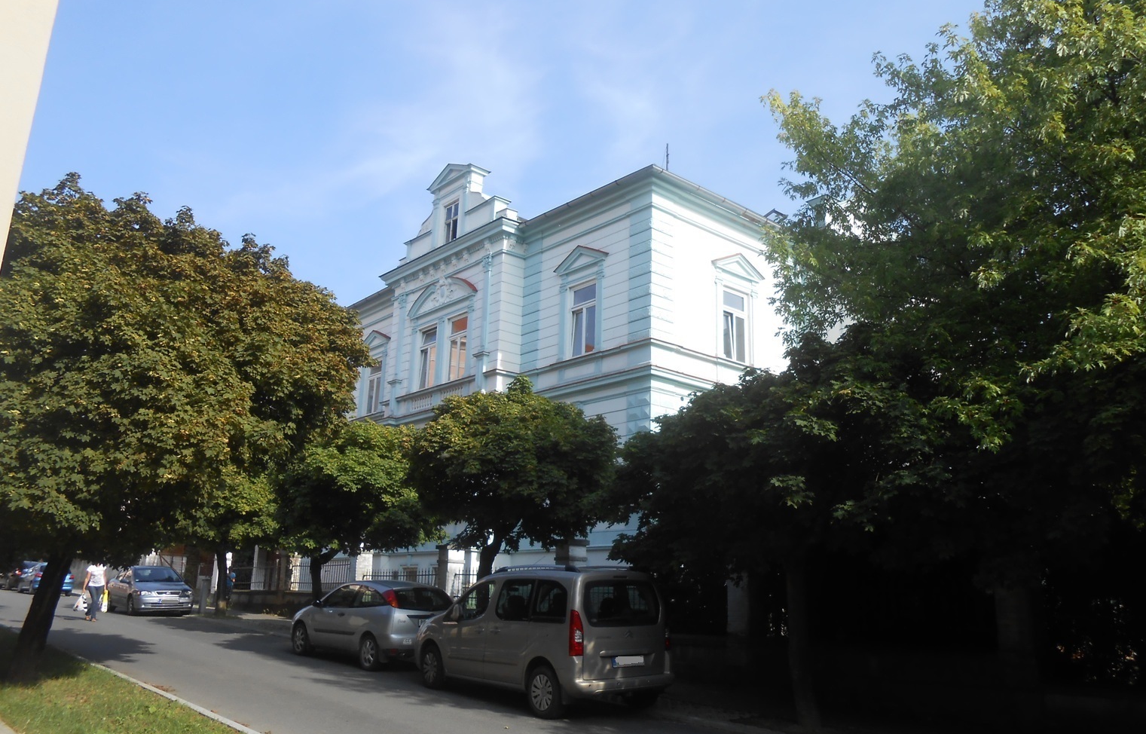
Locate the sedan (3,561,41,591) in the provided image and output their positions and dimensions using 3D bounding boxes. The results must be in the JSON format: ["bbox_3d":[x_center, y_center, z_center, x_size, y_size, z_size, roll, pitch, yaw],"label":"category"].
[{"bbox_3d":[-28.757,10.923,45.133,1.730,1.450,4.350,14,-19,-40],"label":"sedan"}]

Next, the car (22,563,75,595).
[{"bbox_3d":[-24.909,9.946,40.634,1.700,1.460,4.100,14,-19,-40],"label":"car"}]

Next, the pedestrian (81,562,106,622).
[{"bbox_3d":[-12.770,5.906,22.996,0.560,1.660,0.400,10,-17,-30],"label":"pedestrian"}]

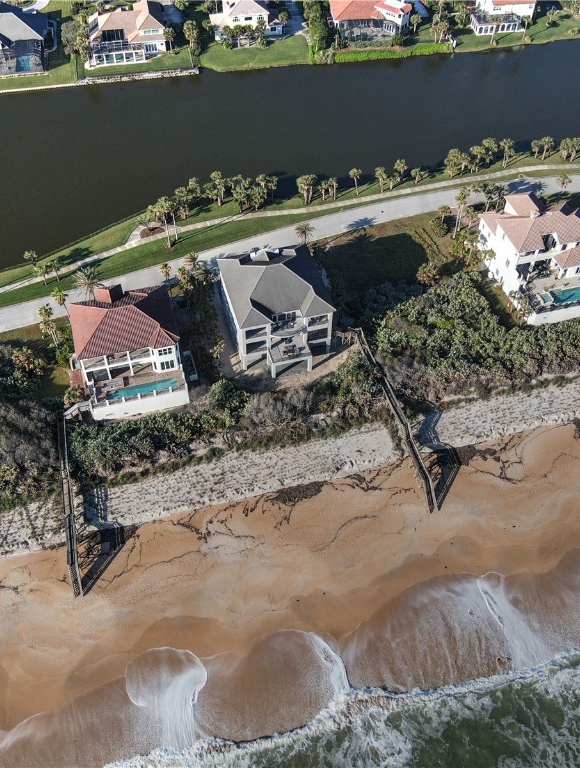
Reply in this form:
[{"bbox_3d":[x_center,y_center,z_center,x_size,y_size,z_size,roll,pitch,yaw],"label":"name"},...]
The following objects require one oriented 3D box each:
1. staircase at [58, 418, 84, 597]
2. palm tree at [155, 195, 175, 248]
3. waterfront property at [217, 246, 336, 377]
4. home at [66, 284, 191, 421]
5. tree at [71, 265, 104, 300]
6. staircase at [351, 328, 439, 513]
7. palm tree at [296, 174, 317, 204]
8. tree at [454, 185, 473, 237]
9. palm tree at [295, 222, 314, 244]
[{"bbox_3d":[-35.318,18.664,113.188,1.730,5.450,30.910,-11,50,-10],"label":"staircase"},{"bbox_3d":[-28.540,-37.030,164.620,4.400,13.070,4.400,0,47,0],"label":"palm tree"},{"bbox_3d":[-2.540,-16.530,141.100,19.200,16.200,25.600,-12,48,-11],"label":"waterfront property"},{"bbox_3d":[-30.320,-8.270,133.250,19.100,16.300,22.600,-12,48,-11],"label":"home"},{"bbox_3d":[-38.589,-17.363,138.870,6.000,9.200,6.000,1,49,0],"label":"tree"},{"bbox_3d":[18.617,5.263,125.165,2.400,6.050,37.130,-13,50,-11],"label":"staircase"},{"bbox_3d":[4.270,-48.970,180.250,4.900,7.840,4.900,0,47,0],"label":"palm tree"},{"bbox_3d":[40.140,-40.270,167.100,4.300,12.740,4.300,0,47,0],"label":"tree"},{"bbox_3d":[3.500,-33.480,164.970,4.600,7.450,4.600,0,47,0],"label":"palm tree"}]

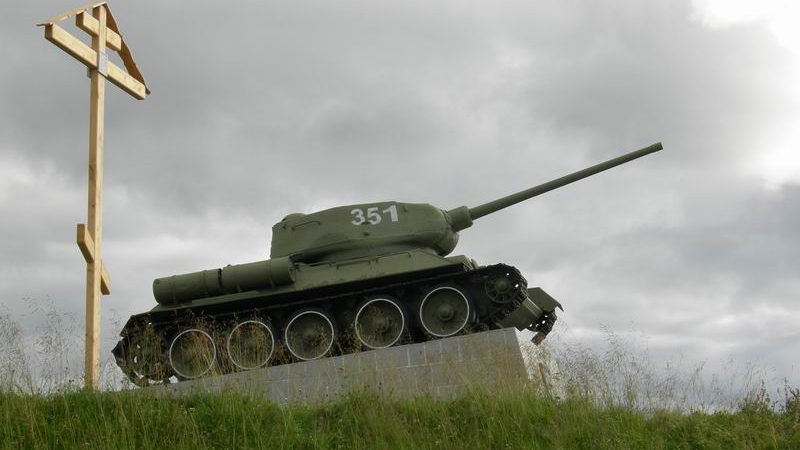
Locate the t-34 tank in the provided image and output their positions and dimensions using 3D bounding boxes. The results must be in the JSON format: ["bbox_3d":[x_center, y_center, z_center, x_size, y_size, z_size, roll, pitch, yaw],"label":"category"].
[{"bbox_3d":[0.034,0.807,25.187,8.120,2.750,3.000,-10,-16,12],"label":"t-34 tank"}]

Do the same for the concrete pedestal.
[{"bbox_3d":[-0.622,2.511,24.936,5.625,1.165,2.800,-5,-15,14],"label":"concrete pedestal"}]

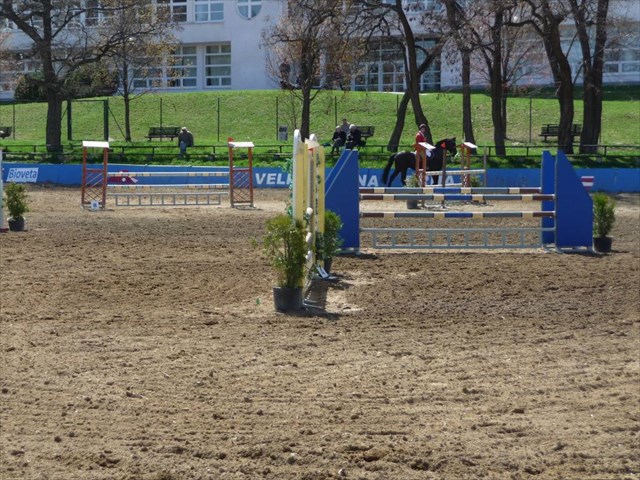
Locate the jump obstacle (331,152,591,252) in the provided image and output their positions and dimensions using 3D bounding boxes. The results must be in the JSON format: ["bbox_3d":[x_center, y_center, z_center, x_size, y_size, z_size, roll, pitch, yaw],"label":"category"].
[{"bbox_3d":[2.460,-0.709,28.450,4.880,1.850,1.500,0,3,-3],"label":"jump obstacle"}]

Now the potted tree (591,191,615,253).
[{"bbox_3d":[5.144,-0.317,28.100,0.430,1.070,0.430,0,3,0],"label":"potted tree"}]

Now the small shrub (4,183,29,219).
[{"bbox_3d":[-6.833,-0.890,35.000,0.520,0.810,0.520,0,3,0],"label":"small shrub"}]

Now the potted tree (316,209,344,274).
[{"bbox_3d":[0.098,0.030,23.400,0.480,0.970,0.480,0,3,0],"label":"potted tree"}]

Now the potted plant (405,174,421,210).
[{"bbox_3d":[2.677,-1.387,44.700,0.460,1.000,0.460,0,4,0],"label":"potted plant"}]

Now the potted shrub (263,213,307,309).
[{"bbox_3d":[-0.404,0.266,18.200,0.520,1.120,0.520,0,3,0],"label":"potted shrub"}]

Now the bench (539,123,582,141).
[{"bbox_3d":[10.475,-4.638,67.500,1.850,0.780,0.620,1,4,22],"label":"bench"}]

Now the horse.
[{"bbox_3d":[3.638,-2.674,56.500,2.620,2.080,0.620,1,4,16],"label":"horse"}]

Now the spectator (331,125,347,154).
[{"bbox_3d":[0.762,-4.121,64.000,0.620,1.170,0.750,1,4,21],"label":"spectator"}]

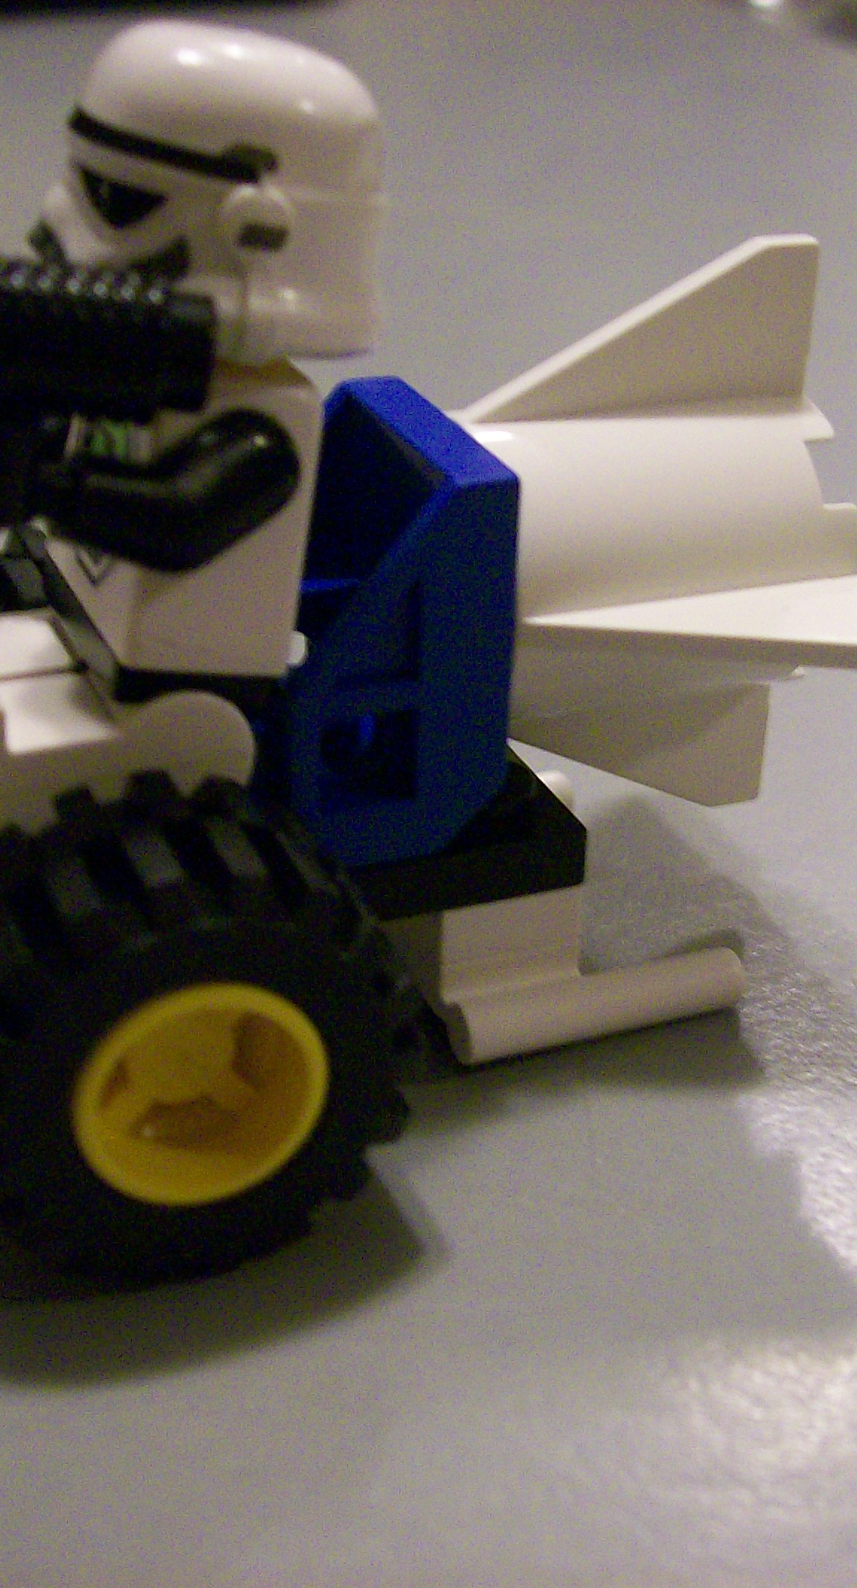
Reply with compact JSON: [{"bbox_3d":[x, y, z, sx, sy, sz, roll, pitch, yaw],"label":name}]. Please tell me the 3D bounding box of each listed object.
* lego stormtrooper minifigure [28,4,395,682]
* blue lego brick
[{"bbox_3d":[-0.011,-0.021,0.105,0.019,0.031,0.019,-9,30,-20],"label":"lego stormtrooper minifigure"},{"bbox_3d":[-0.004,-0.009,0.114,0.012,0.020,0.016,-9,30,-20],"label":"blue lego brick"}]

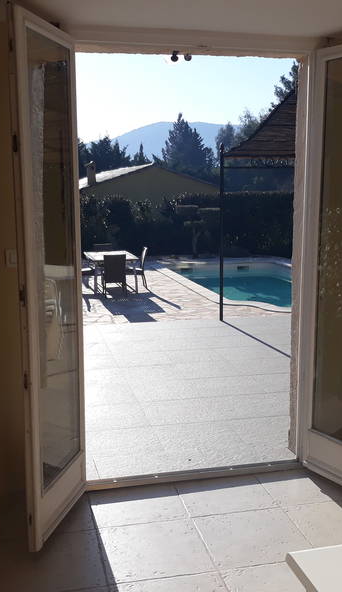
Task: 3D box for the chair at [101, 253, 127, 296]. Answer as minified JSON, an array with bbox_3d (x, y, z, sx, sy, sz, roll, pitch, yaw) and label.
[{"bbox_3d":[-1.101,-0.404,12.062,0.451,0.850,0.560,-2,8,-13],"label":"chair"}]

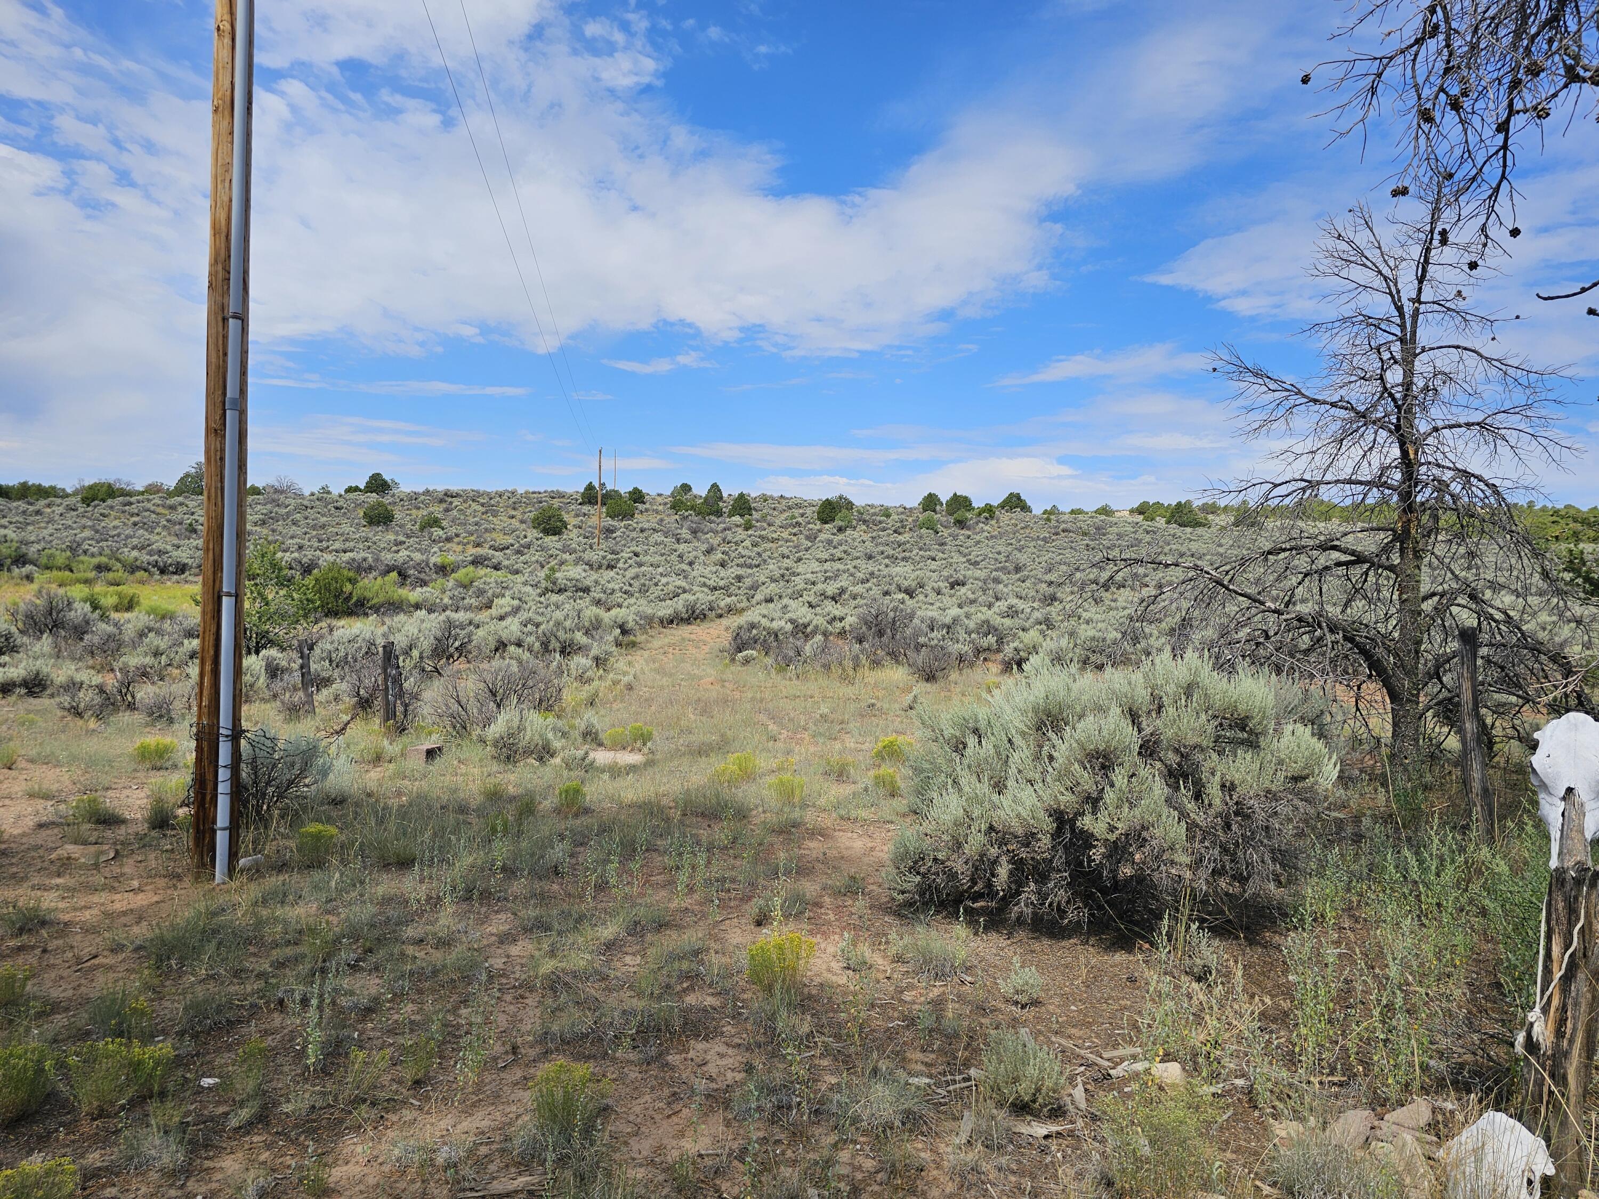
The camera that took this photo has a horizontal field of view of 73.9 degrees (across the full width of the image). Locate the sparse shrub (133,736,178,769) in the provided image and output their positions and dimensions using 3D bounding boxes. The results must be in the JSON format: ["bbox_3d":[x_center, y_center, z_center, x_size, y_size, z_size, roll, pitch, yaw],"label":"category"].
[{"bbox_3d":[-5.388,1.273,8.893,0.322,0.257,0.290,1,1,-31],"label":"sparse shrub"}]

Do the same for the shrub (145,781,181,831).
[{"bbox_3d":[-4.045,1.306,6.763,0.198,0.299,0.178,1,1,-31],"label":"shrub"}]

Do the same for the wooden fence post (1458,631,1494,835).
[{"bbox_3d":[4.468,0.895,7.017,0.140,1.420,0.130,-5,1,0],"label":"wooden fence post"}]

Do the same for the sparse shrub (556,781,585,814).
[{"bbox_3d":[-1.675,1.450,7.783,0.210,0.230,0.200,1,1,0],"label":"sparse shrub"}]

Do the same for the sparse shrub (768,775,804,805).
[{"bbox_3d":[-0.106,1.471,8.203,0.280,0.230,0.250,1,1,0],"label":"sparse shrub"}]

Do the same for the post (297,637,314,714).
[{"bbox_3d":[-5.898,0.918,12.700,0.140,0.948,0.140,-7,0,-25],"label":"post"}]

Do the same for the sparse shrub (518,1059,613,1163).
[{"bbox_3d":[-0.667,1.443,3.049,0.270,0.246,0.243,1,1,-12],"label":"sparse shrub"}]

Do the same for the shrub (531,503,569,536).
[{"bbox_3d":[-22.500,-7.037,96.037,3.299,3.200,3.299,1,1,-13],"label":"shrub"}]

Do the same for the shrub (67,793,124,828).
[{"bbox_3d":[-4.564,1.348,6.891,0.311,0.193,0.280,1,1,-33],"label":"shrub"}]

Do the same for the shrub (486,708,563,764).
[{"bbox_3d":[-2.665,1.318,10.281,0.730,0.530,0.620,1,1,0],"label":"shrub"}]

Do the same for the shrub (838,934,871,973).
[{"bbox_3d":[0.232,1.495,4.484,0.140,0.160,0.130,1,1,0],"label":"shrub"}]

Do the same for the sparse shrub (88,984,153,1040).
[{"bbox_3d":[-2.411,1.467,3.770,0.220,0.190,0.200,1,1,0],"label":"sparse shrub"}]

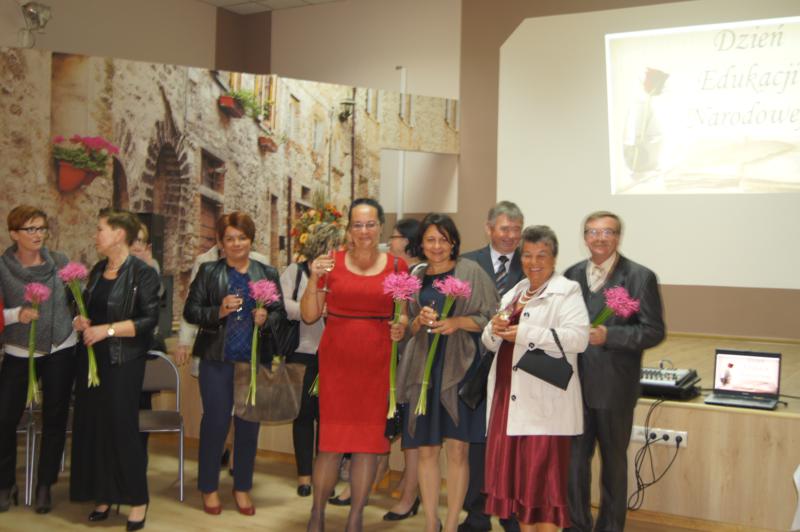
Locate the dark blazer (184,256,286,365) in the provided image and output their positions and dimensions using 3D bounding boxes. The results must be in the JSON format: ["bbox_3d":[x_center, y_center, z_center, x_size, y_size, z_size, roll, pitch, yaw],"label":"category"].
[{"bbox_3d":[-0.929,0.257,4.890,0.580,0.600,0.350,1,2,-12],"label":"dark blazer"}]

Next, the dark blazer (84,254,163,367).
[{"bbox_3d":[-1.554,0.243,4.830,0.420,0.600,0.290,2,1,25],"label":"dark blazer"}]

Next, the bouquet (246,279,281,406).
[{"bbox_3d":[-0.752,0.415,4.700,0.170,0.690,0.165,5,3,-11],"label":"bouquet"}]

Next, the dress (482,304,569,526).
[{"bbox_3d":[0.629,0.698,4.240,0.420,1.070,0.340,2,1,22],"label":"dress"}]

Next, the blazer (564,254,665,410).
[{"bbox_3d":[1.134,0.353,4.600,0.530,0.800,0.310,2,1,22],"label":"blazer"}]

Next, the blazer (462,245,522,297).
[{"bbox_3d":[0.566,0.257,4.780,0.540,0.760,0.320,1,2,5],"label":"blazer"}]

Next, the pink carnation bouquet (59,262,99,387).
[{"bbox_3d":[-1.690,0.309,4.580,0.165,0.660,0.160,-10,3,-6],"label":"pink carnation bouquet"}]

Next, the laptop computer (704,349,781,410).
[{"bbox_3d":[1.979,0.654,4.993,0.375,0.276,0.300,2,1,28],"label":"laptop computer"}]

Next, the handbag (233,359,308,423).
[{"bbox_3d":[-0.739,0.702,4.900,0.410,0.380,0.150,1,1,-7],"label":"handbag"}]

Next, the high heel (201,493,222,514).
[{"bbox_3d":[-1.083,1.335,4.950,0.088,0.130,0.235,0,2,-19],"label":"high heel"}]

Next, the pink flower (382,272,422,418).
[{"bbox_3d":[0.012,0.382,4.160,0.185,0.700,0.180,4,1,0],"label":"pink flower"}]

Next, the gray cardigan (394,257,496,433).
[{"bbox_3d":[0.250,0.424,4.560,0.530,0.900,0.360,1,2,6],"label":"gray cardigan"}]

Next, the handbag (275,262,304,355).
[{"bbox_3d":[-0.682,0.267,5.200,0.240,0.550,0.140,2,2,18],"label":"handbag"}]

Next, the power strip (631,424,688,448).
[{"bbox_3d":[1.454,0.971,4.927,0.350,0.086,0.045,2,1,28],"label":"power strip"}]

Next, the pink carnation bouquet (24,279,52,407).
[{"bbox_3d":[-1.948,0.422,4.660,0.150,0.670,0.150,2,3,-9],"label":"pink carnation bouquet"}]

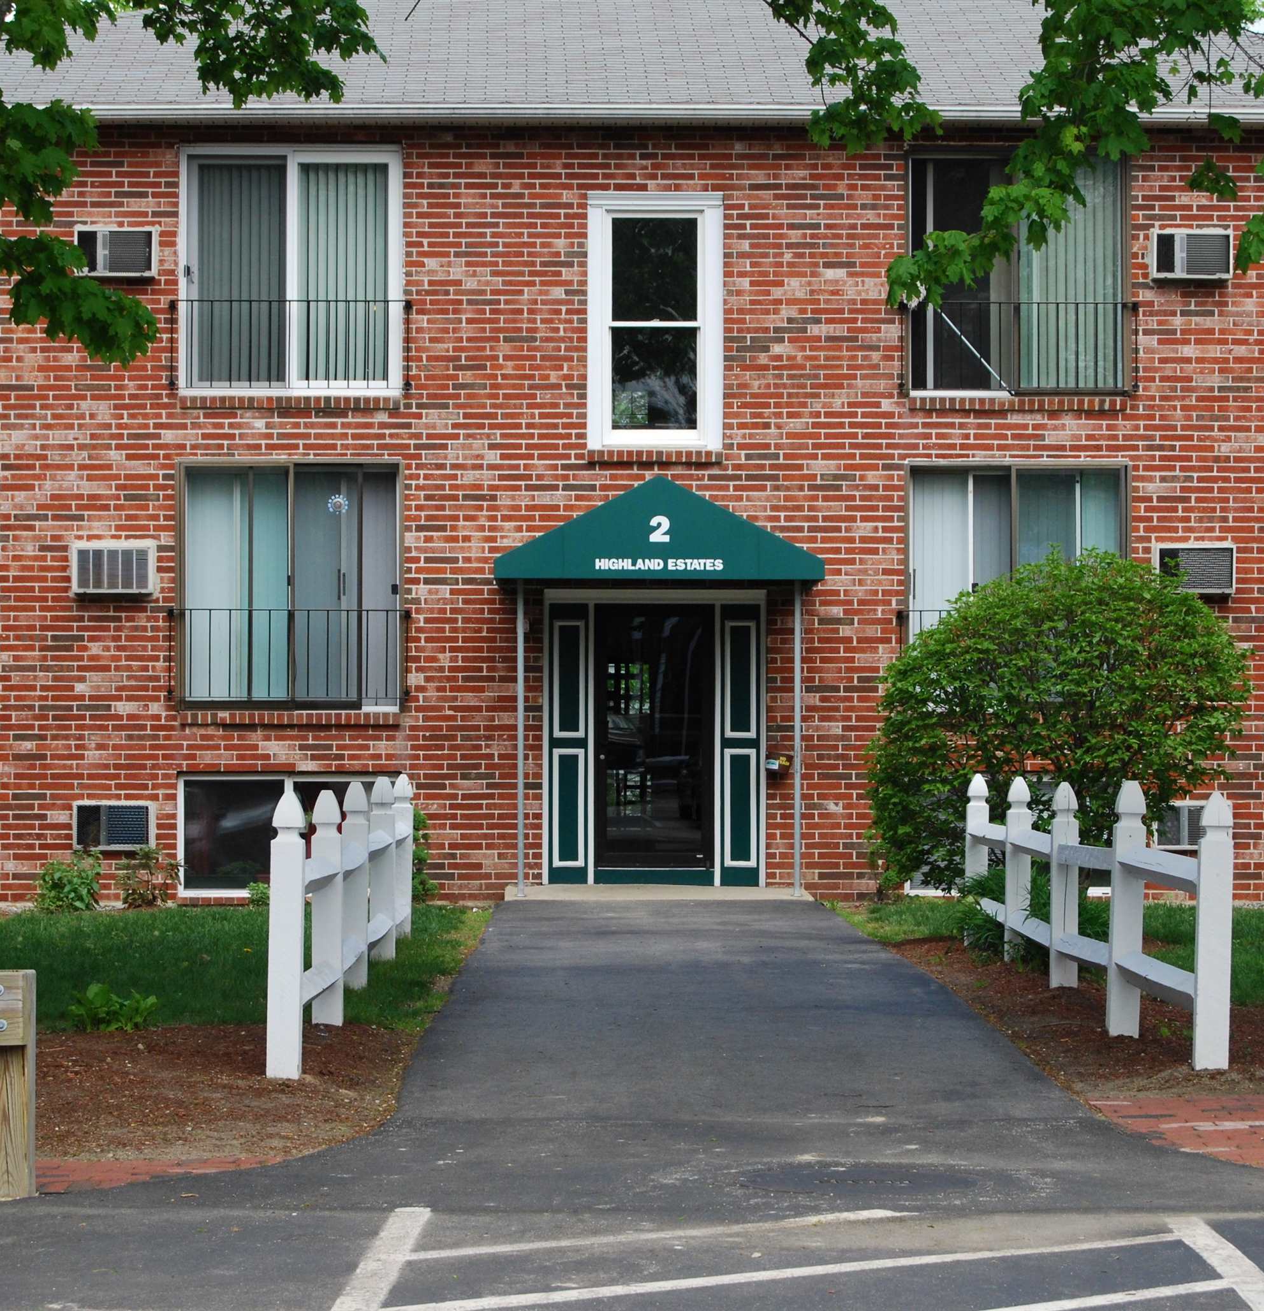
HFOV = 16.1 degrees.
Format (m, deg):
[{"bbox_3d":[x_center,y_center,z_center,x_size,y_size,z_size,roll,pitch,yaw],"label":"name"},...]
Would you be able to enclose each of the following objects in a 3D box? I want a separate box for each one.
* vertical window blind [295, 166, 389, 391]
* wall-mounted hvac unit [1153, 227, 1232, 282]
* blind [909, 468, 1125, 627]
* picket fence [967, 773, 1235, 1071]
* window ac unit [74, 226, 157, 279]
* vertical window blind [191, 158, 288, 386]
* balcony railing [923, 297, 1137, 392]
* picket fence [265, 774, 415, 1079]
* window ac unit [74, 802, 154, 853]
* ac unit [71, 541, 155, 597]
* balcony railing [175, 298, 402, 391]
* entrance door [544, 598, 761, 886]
[{"bbox_3d":[-2.375,-3.149,36.778,0.790,1.850,0.080,0,-1,-1],"label":"vertical window blind"},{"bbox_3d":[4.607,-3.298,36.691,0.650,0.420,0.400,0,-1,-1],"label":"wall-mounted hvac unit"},{"bbox_3d":[3.154,-0.564,36.600,1.780,1.920,0.090,0,-1,0],"label":"blind"},{"bbox_3d":[2.378,1.276,24.174,0.180,1.300,10.200,0,-2,-1],"label":"picket fence"},{"bbox_3d":[-4.169,-3.245,36.265,0.679,0.409,0.350,0,-2,-1],"label":"window ac unit"},{"bbox_3d":[-3.218,-3.135,36.620,0.790,1.880,0.090,0,-1,0],"label":"vertical window blind"},{"bbox_3d":[3.183,-2.531,36.583,1.900,0.770,0.100,0,-1,-1],"label":"balcony railing"},{"bbox_3d":[-1.528,1.273,24.900,0.160,1.210,12.100,0,-1,-1],"label":"picket fence"},{"bbox_3d":[-4.213,1.395,36.380,0.660,0.400,0.420,0,-1,0],"label":"window ac unit"},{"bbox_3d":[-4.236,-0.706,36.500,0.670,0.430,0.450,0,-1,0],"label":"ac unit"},{"bbox_3d":[-2.802,-2.532,36.514,1.920,0.770,0.100,0,-1,-1],"label":"balcony railing"},{"bbox_3d":[0.181,0.688,36.520,1.790,2.380,0.120,0,-1,0],"label":"entrance door"}]

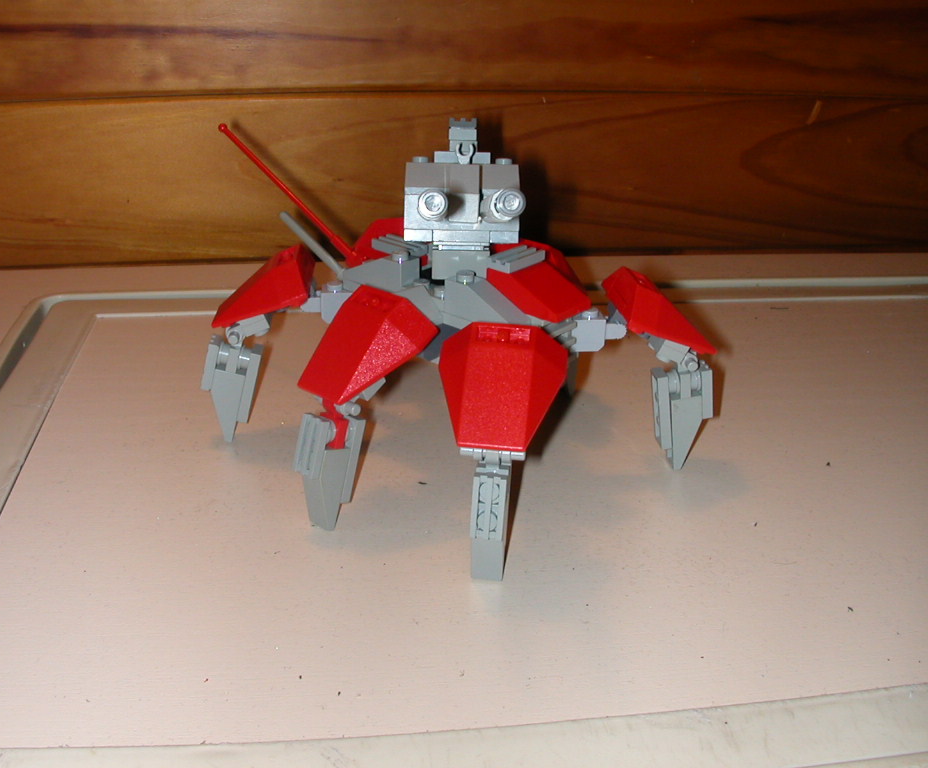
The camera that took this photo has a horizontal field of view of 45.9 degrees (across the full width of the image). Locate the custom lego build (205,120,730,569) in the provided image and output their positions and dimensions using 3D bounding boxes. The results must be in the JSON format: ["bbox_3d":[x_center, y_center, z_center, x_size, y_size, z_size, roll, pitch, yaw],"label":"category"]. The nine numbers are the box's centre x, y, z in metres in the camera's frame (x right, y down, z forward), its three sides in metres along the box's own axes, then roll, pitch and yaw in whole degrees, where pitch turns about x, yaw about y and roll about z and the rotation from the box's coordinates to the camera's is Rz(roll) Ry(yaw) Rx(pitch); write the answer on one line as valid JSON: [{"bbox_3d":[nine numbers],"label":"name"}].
[{"bbox_3d":[-0.003,-0.022,0.312,0.157,0.094,0.140,3,26,5],"label":"custom lego build"}]

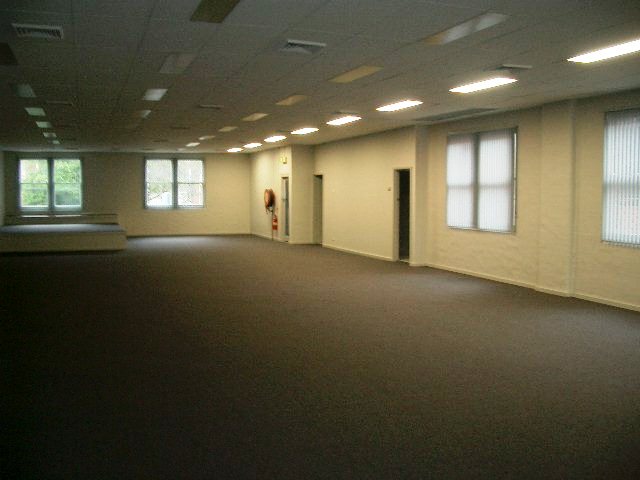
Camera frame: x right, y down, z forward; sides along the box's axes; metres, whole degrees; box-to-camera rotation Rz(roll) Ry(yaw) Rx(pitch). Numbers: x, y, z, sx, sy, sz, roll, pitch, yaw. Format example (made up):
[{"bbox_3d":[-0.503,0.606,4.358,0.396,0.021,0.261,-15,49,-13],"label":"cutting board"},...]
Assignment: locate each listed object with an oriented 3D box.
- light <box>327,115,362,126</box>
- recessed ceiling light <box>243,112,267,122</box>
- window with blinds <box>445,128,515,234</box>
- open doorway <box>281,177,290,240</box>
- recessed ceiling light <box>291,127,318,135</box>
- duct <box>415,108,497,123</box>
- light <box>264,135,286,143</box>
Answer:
[{"bbox_3d":[0.461,-2.370,12.812,0.287,0.079,1.156,-2,5,-20],"label":"light"},{"bbox_3d":[-1.218,-2.318,12.198,0.287,0.079,1.156,-2,5,-20],"label":"recessed ceiling light"},{"bbox_3d":[3.002,-1.116,12.156,0.119,1.828,2.223,-2,5,-20],"label":"window with blinds"},{"bbox_3d":[-1.056,-0.960,20.416,0.138,2.075,0.869,-2,5,-20],"label":"open doorway"},{"bbox_3d":[-0.357,-2.538,15.032,0.287,0.079,1.156,-2,5,-20],"label":"recessed ceiling light"},{"bbox_3d":[2.433,-2.293,11.857,0.563,0.069,1.927,-2,5,-20],"label":"duct"},{"bbox_3d":[-1.174,-2.706,17.251,0.287,0.079,1.156,-2,5,-20],"label":"light"}]

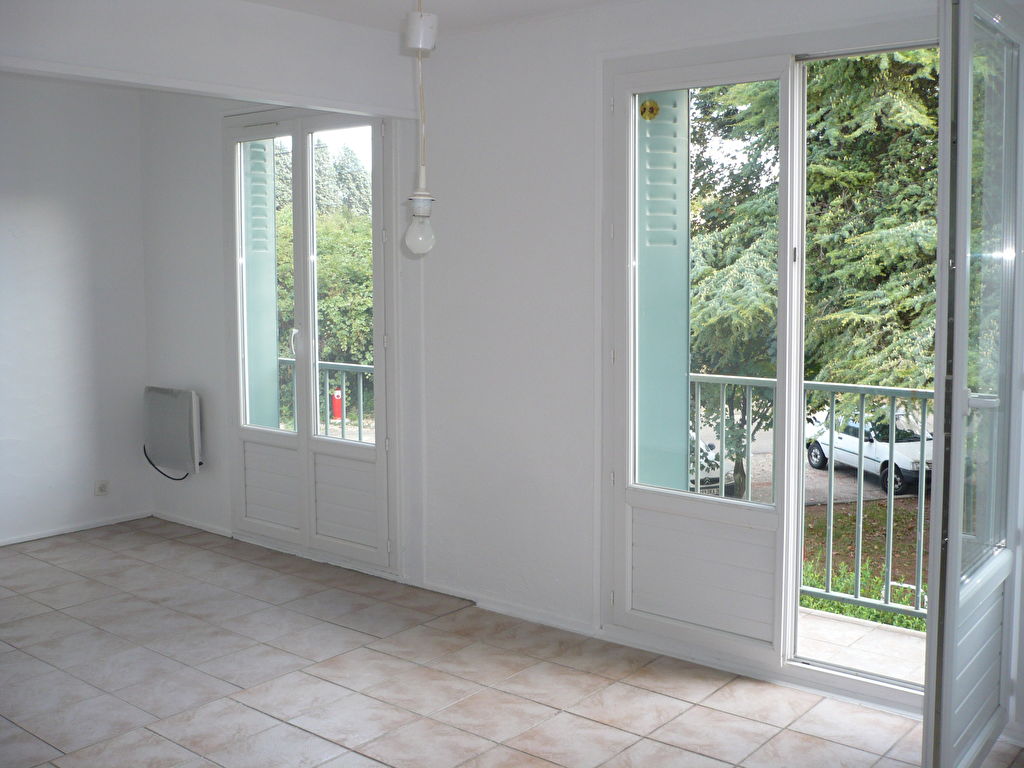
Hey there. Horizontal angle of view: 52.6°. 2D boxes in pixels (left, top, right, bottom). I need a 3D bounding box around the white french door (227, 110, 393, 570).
[{"bbox_3d":[-1.057,-0.239,5.301,1.223,2.215,0.078,5,8,39],"label":"white french door"}]

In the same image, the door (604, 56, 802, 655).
[{"bbox_3d":[0.686,-0.080,3.877,0.754,2.146,0.073,5,8,39],"label":"door"}]

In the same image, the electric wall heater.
[{"bbox_3d":[-1.976,0.258,6.051,0.472,0.463,0.070,5,8,39],"label":"electric wall heater"}]

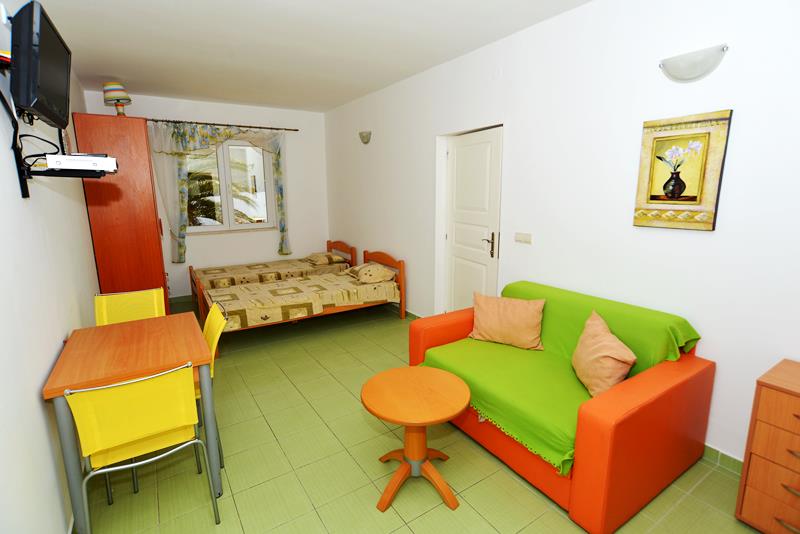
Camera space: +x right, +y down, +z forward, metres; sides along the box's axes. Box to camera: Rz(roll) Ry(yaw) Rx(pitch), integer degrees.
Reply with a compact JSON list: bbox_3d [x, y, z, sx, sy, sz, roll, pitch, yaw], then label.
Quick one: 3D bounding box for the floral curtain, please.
[{"bbox_3d":[-2.427,-1.012,5.585,1.752,1.857,0.098,-7,13,-32],"label":"floral curtain"}]

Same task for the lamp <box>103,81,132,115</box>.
[{"bbox_3d":[-2.680,-1.568,3.801,0.220,0.344,0.220,-7,13,-32],"label":"lamp"}]

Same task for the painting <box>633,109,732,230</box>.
[{"bbox_3d":[1.529,-0.511,2.201,0.033,0.606,0.409,-7,13,-32],"label":"painting"}]

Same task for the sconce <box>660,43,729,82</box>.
[{"bbox_3d":[1.495,-1.041,2.085,0.101,0.139,0.299,-7,13,-32],"label":"sconce"}]

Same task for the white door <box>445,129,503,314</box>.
[{"bbox_3d":[0.676,-0.238,3.867,0.051,2.016,0.840,-6,12,-24],"label":"white door"}]

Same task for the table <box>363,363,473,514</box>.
[{"bbox_3d":[0.085,0.879,2.065,0.547,0.513,0.547,-1,11,0],"label":"table"}]

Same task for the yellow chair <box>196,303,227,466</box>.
[{"bbox_3d":[-1.238,0.690,2.249,0.539,0.846,0.456,-7,13,-32],"label":"yellow chair"}]

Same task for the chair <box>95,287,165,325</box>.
[{"bbox_3d":[-1.748,0.615,2.674,0.448,0.846,0.539,-7,13,-32],"label":"chair"}]

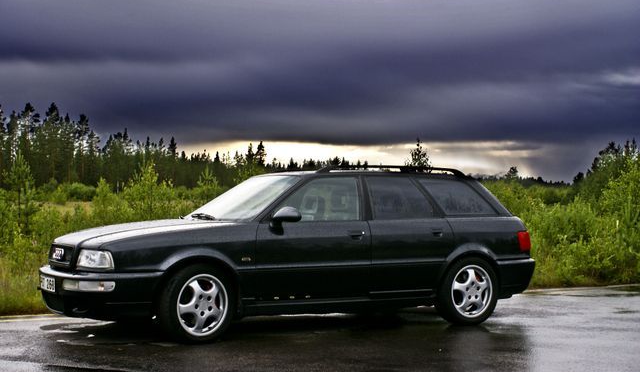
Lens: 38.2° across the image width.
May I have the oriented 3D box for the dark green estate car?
[{"bbox_3d":[-0.167,0.538,8.368,4.500,1.400,1.740,1,-1,-30],"label":"dark green estate car"}]

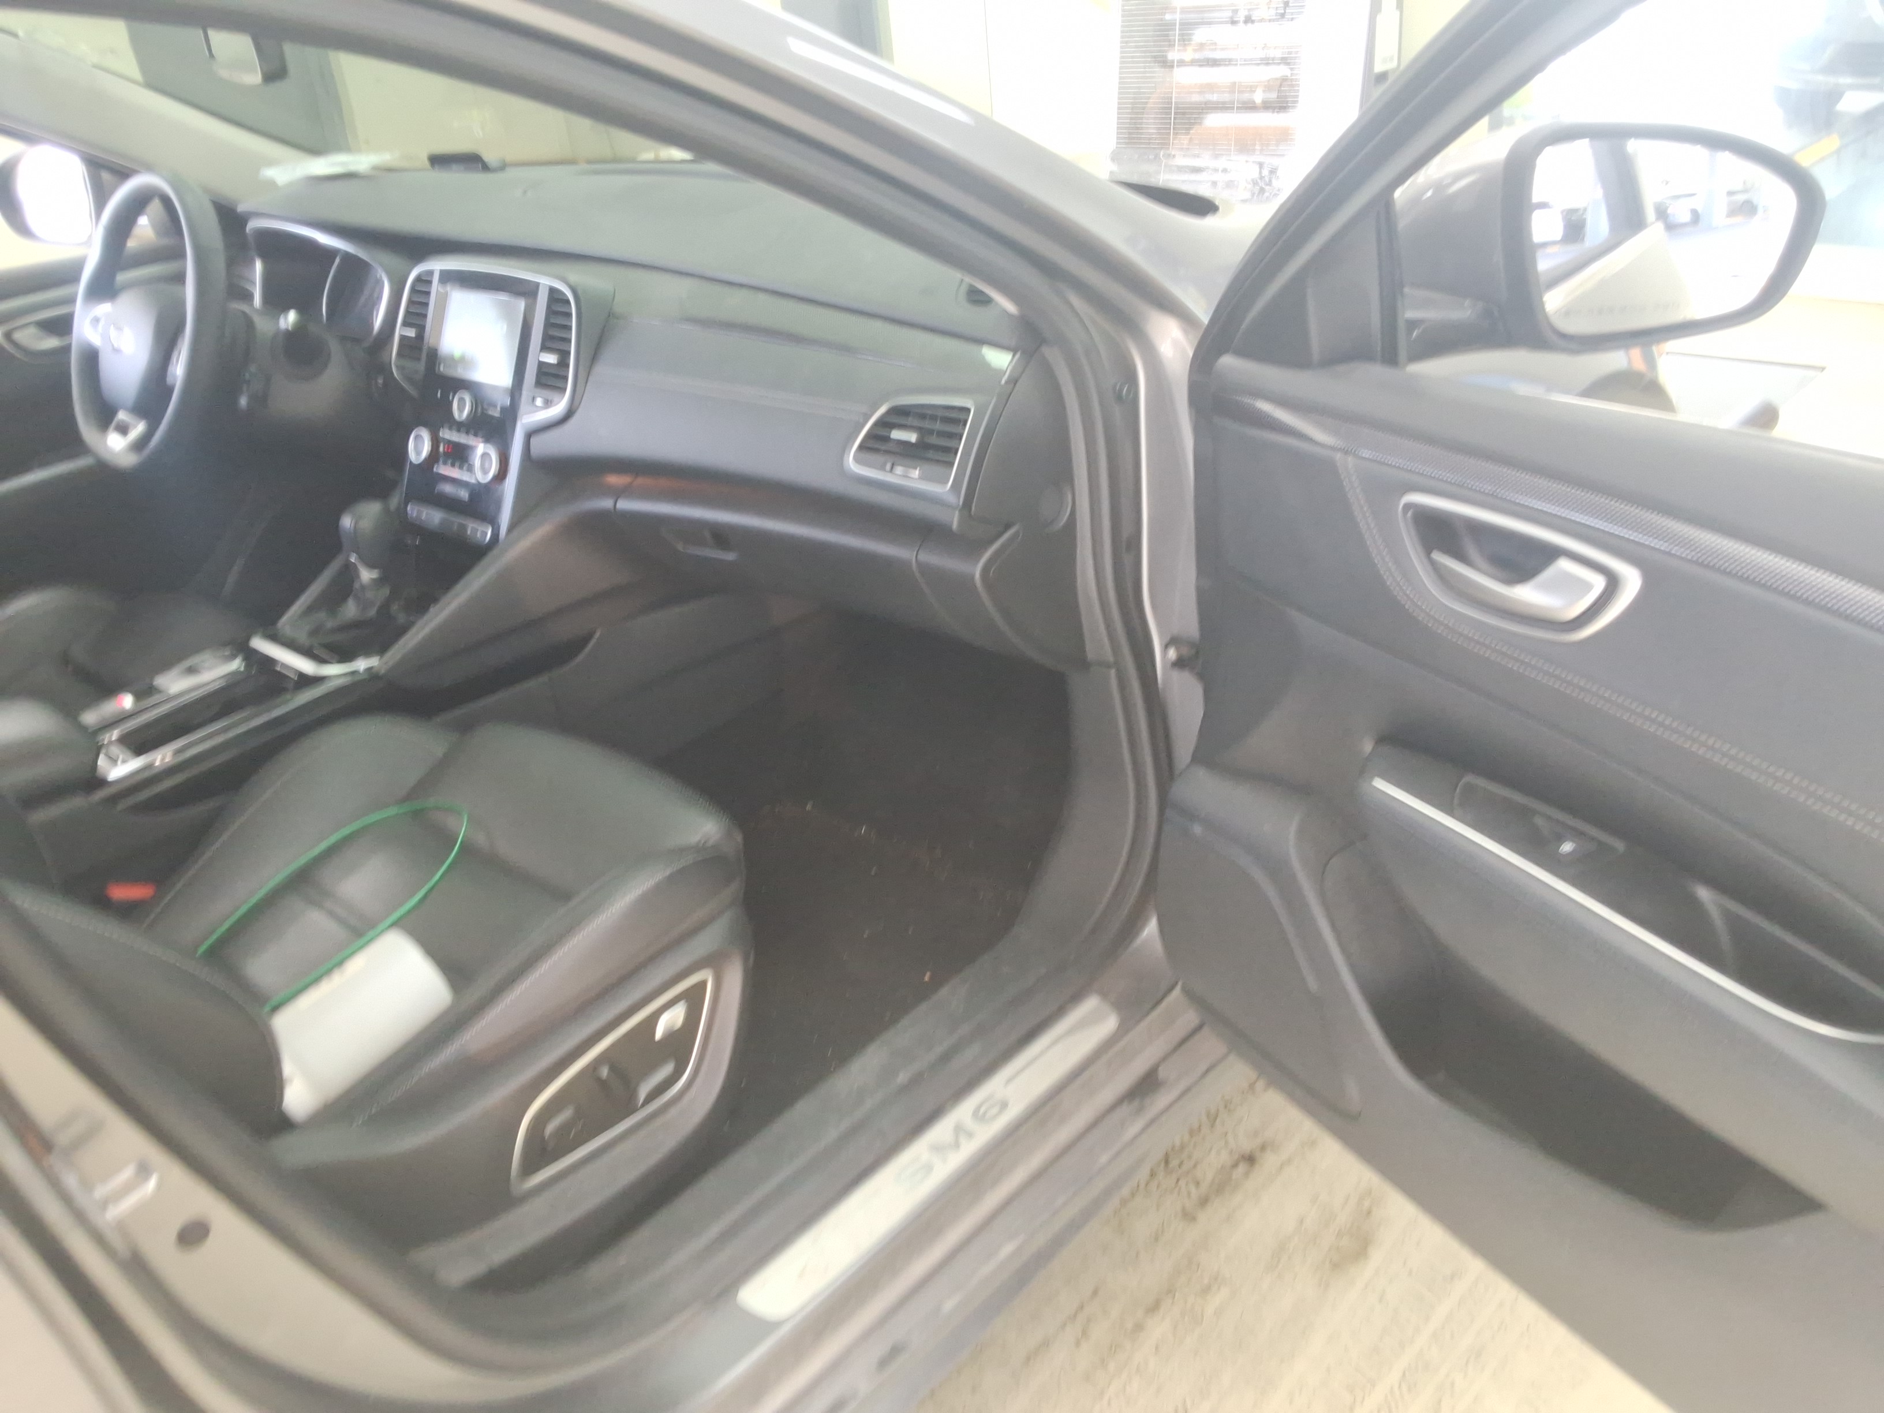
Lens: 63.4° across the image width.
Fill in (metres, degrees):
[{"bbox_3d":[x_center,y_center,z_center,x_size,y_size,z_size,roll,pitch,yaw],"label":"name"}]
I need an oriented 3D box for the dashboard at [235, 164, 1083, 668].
[{"bbox_3d":[-0.394,-0.411,1.842,1.416,0.392,0.529,20,36,36],"label":"dashboard"}]

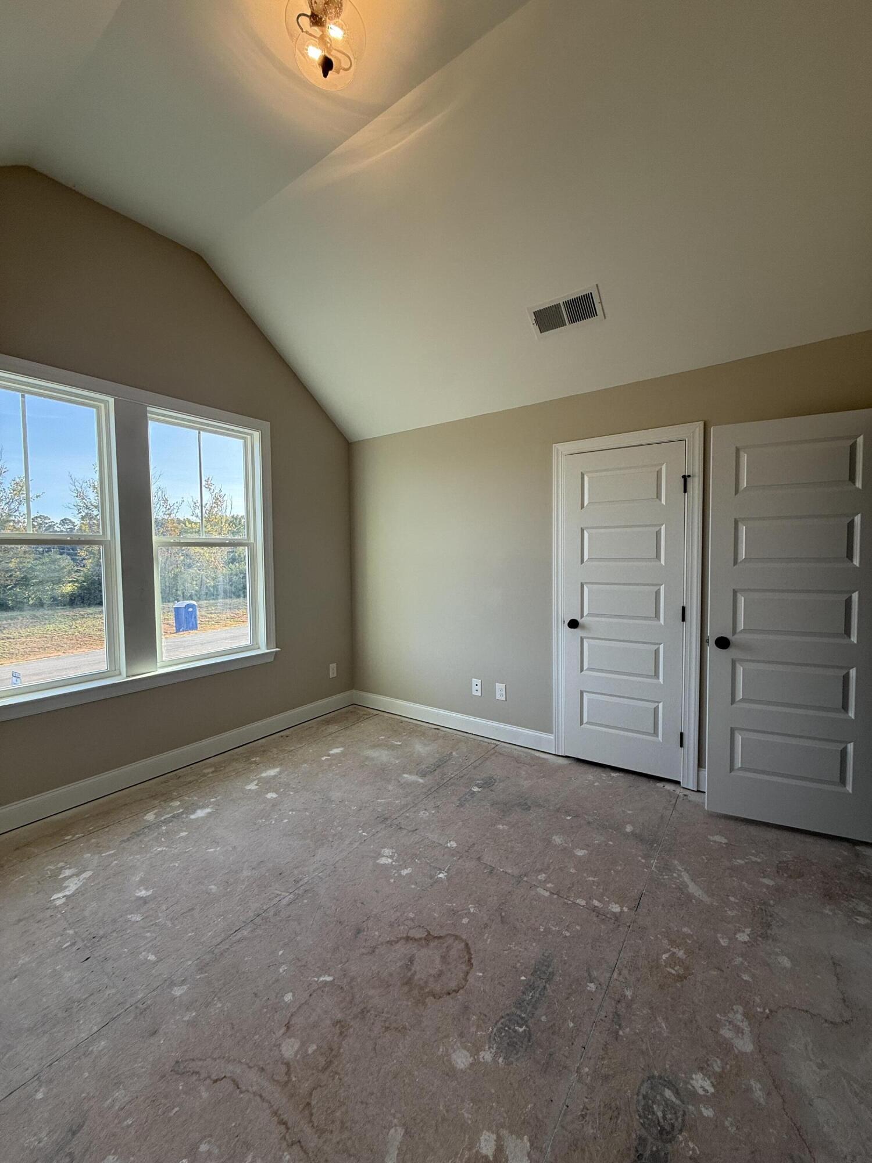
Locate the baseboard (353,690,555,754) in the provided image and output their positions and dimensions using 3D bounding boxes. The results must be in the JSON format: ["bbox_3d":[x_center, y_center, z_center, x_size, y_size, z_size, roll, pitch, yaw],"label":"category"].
[{"bbox_3d":[0.033,1.112,3.868,1.971,0.137,0.020,2,4,36],"label":"baseboard"}]

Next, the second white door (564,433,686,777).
[{"bbox_3d":[1.181,0.187,3.007,0.723,2.032,0.040,2,4,36],"label":"second white door"}]

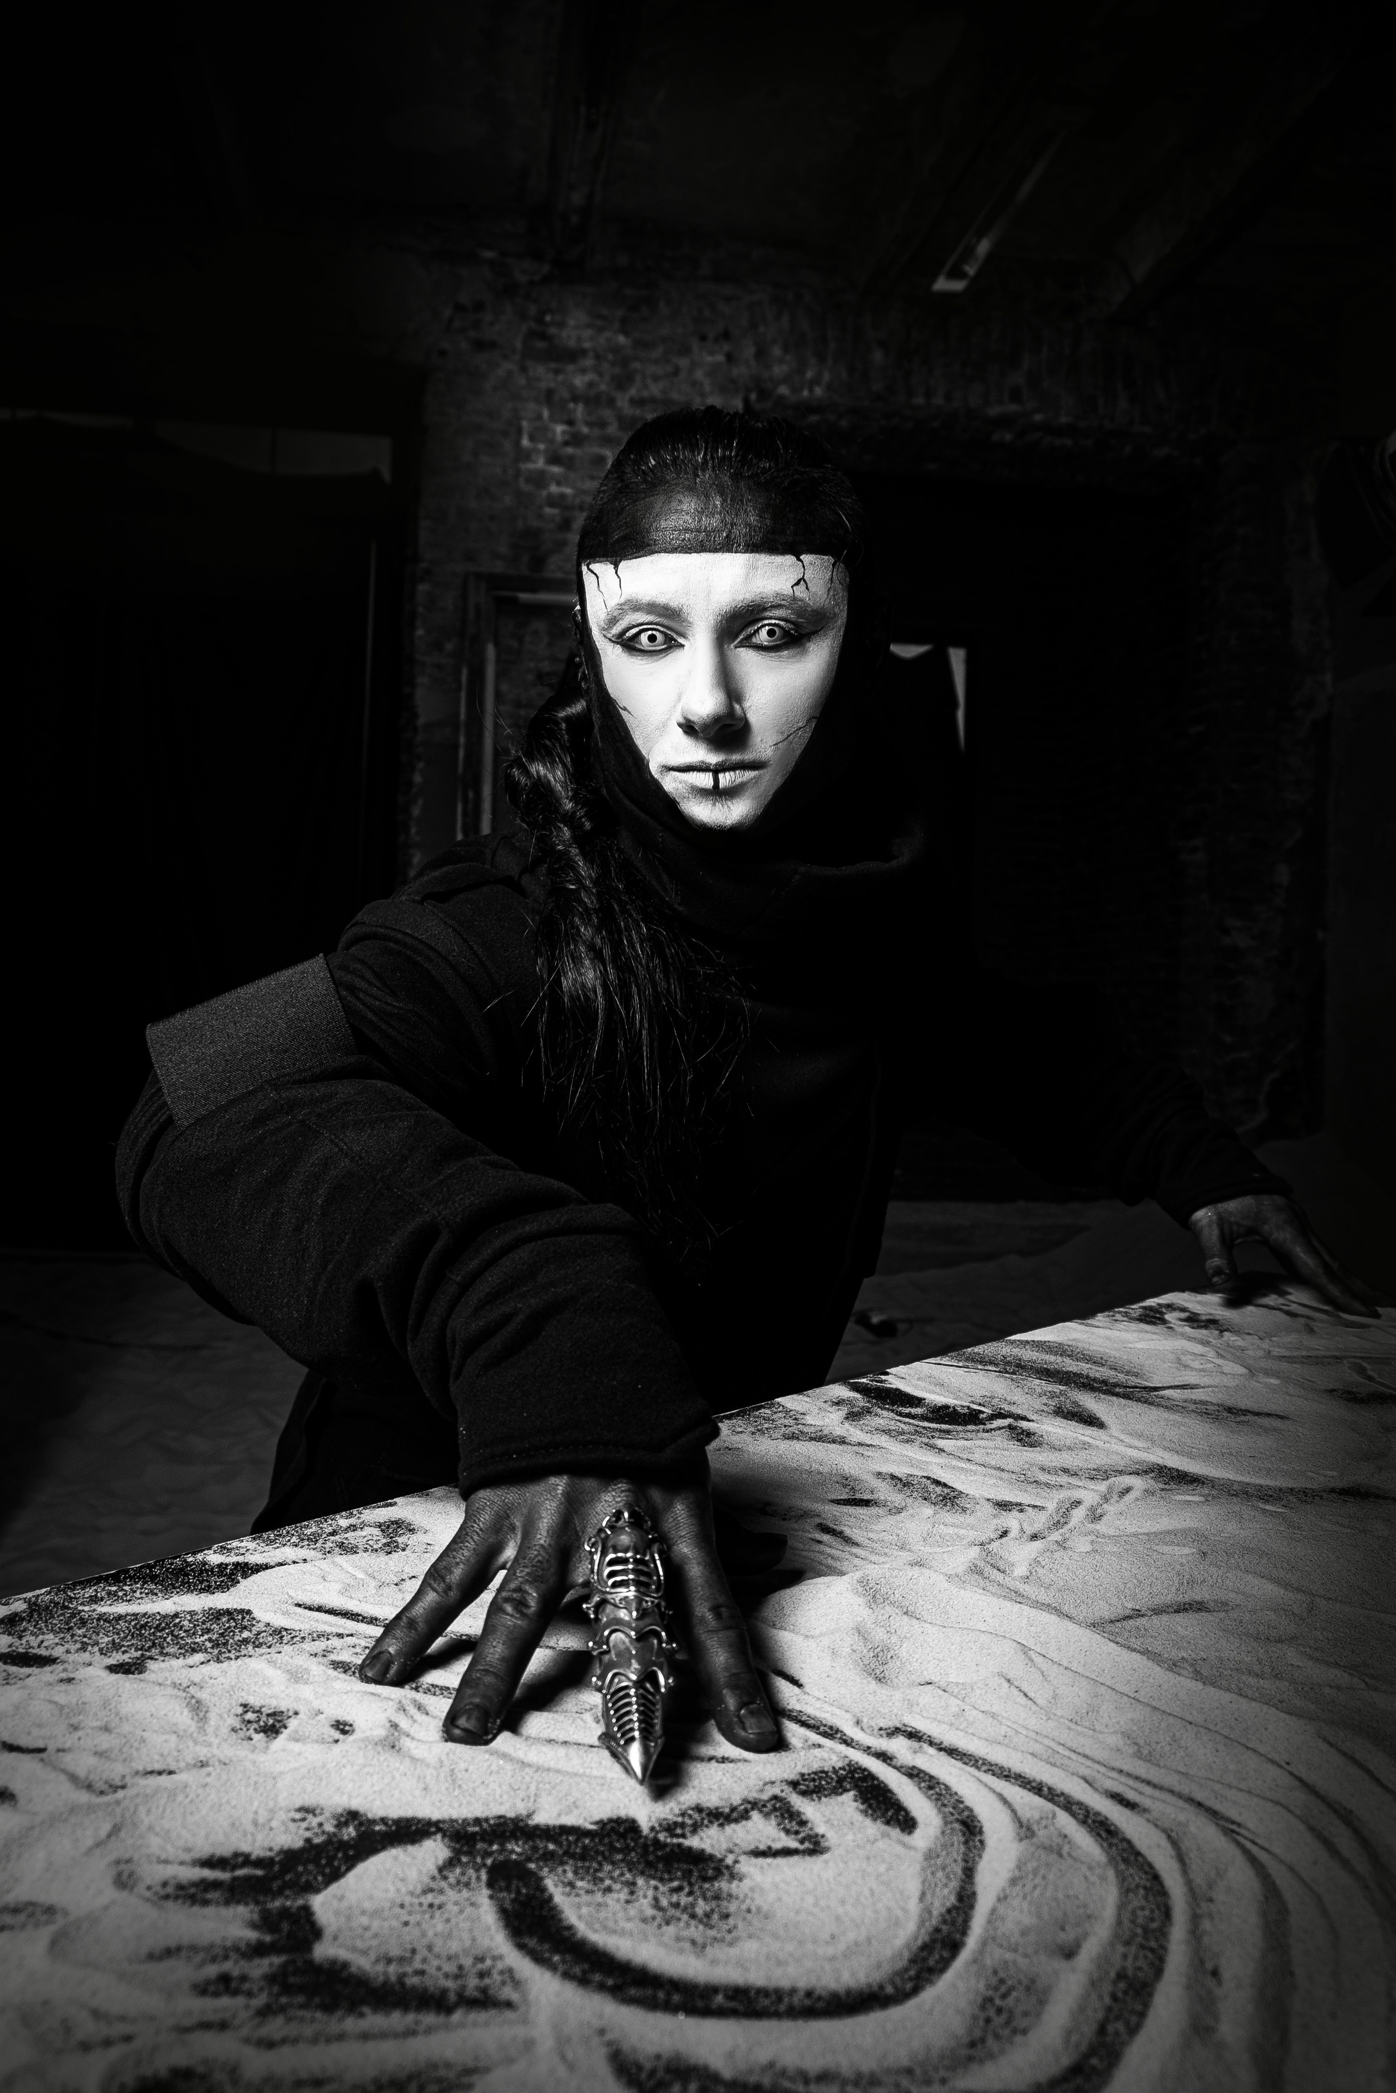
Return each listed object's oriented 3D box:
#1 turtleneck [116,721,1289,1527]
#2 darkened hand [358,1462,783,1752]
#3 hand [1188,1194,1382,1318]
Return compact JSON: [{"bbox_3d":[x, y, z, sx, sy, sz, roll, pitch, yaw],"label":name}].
[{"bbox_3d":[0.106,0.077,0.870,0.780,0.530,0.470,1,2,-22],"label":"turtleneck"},{"bbox_3d":[-0.041,0.188,0.560,0.148,0.082,0.120,1,2,-5],"label":"darkened hand"},{"bbox_3d":[0.439,0.150,1.162,0.135,0.082,0.095,3,3,41],"label":"hand"}]

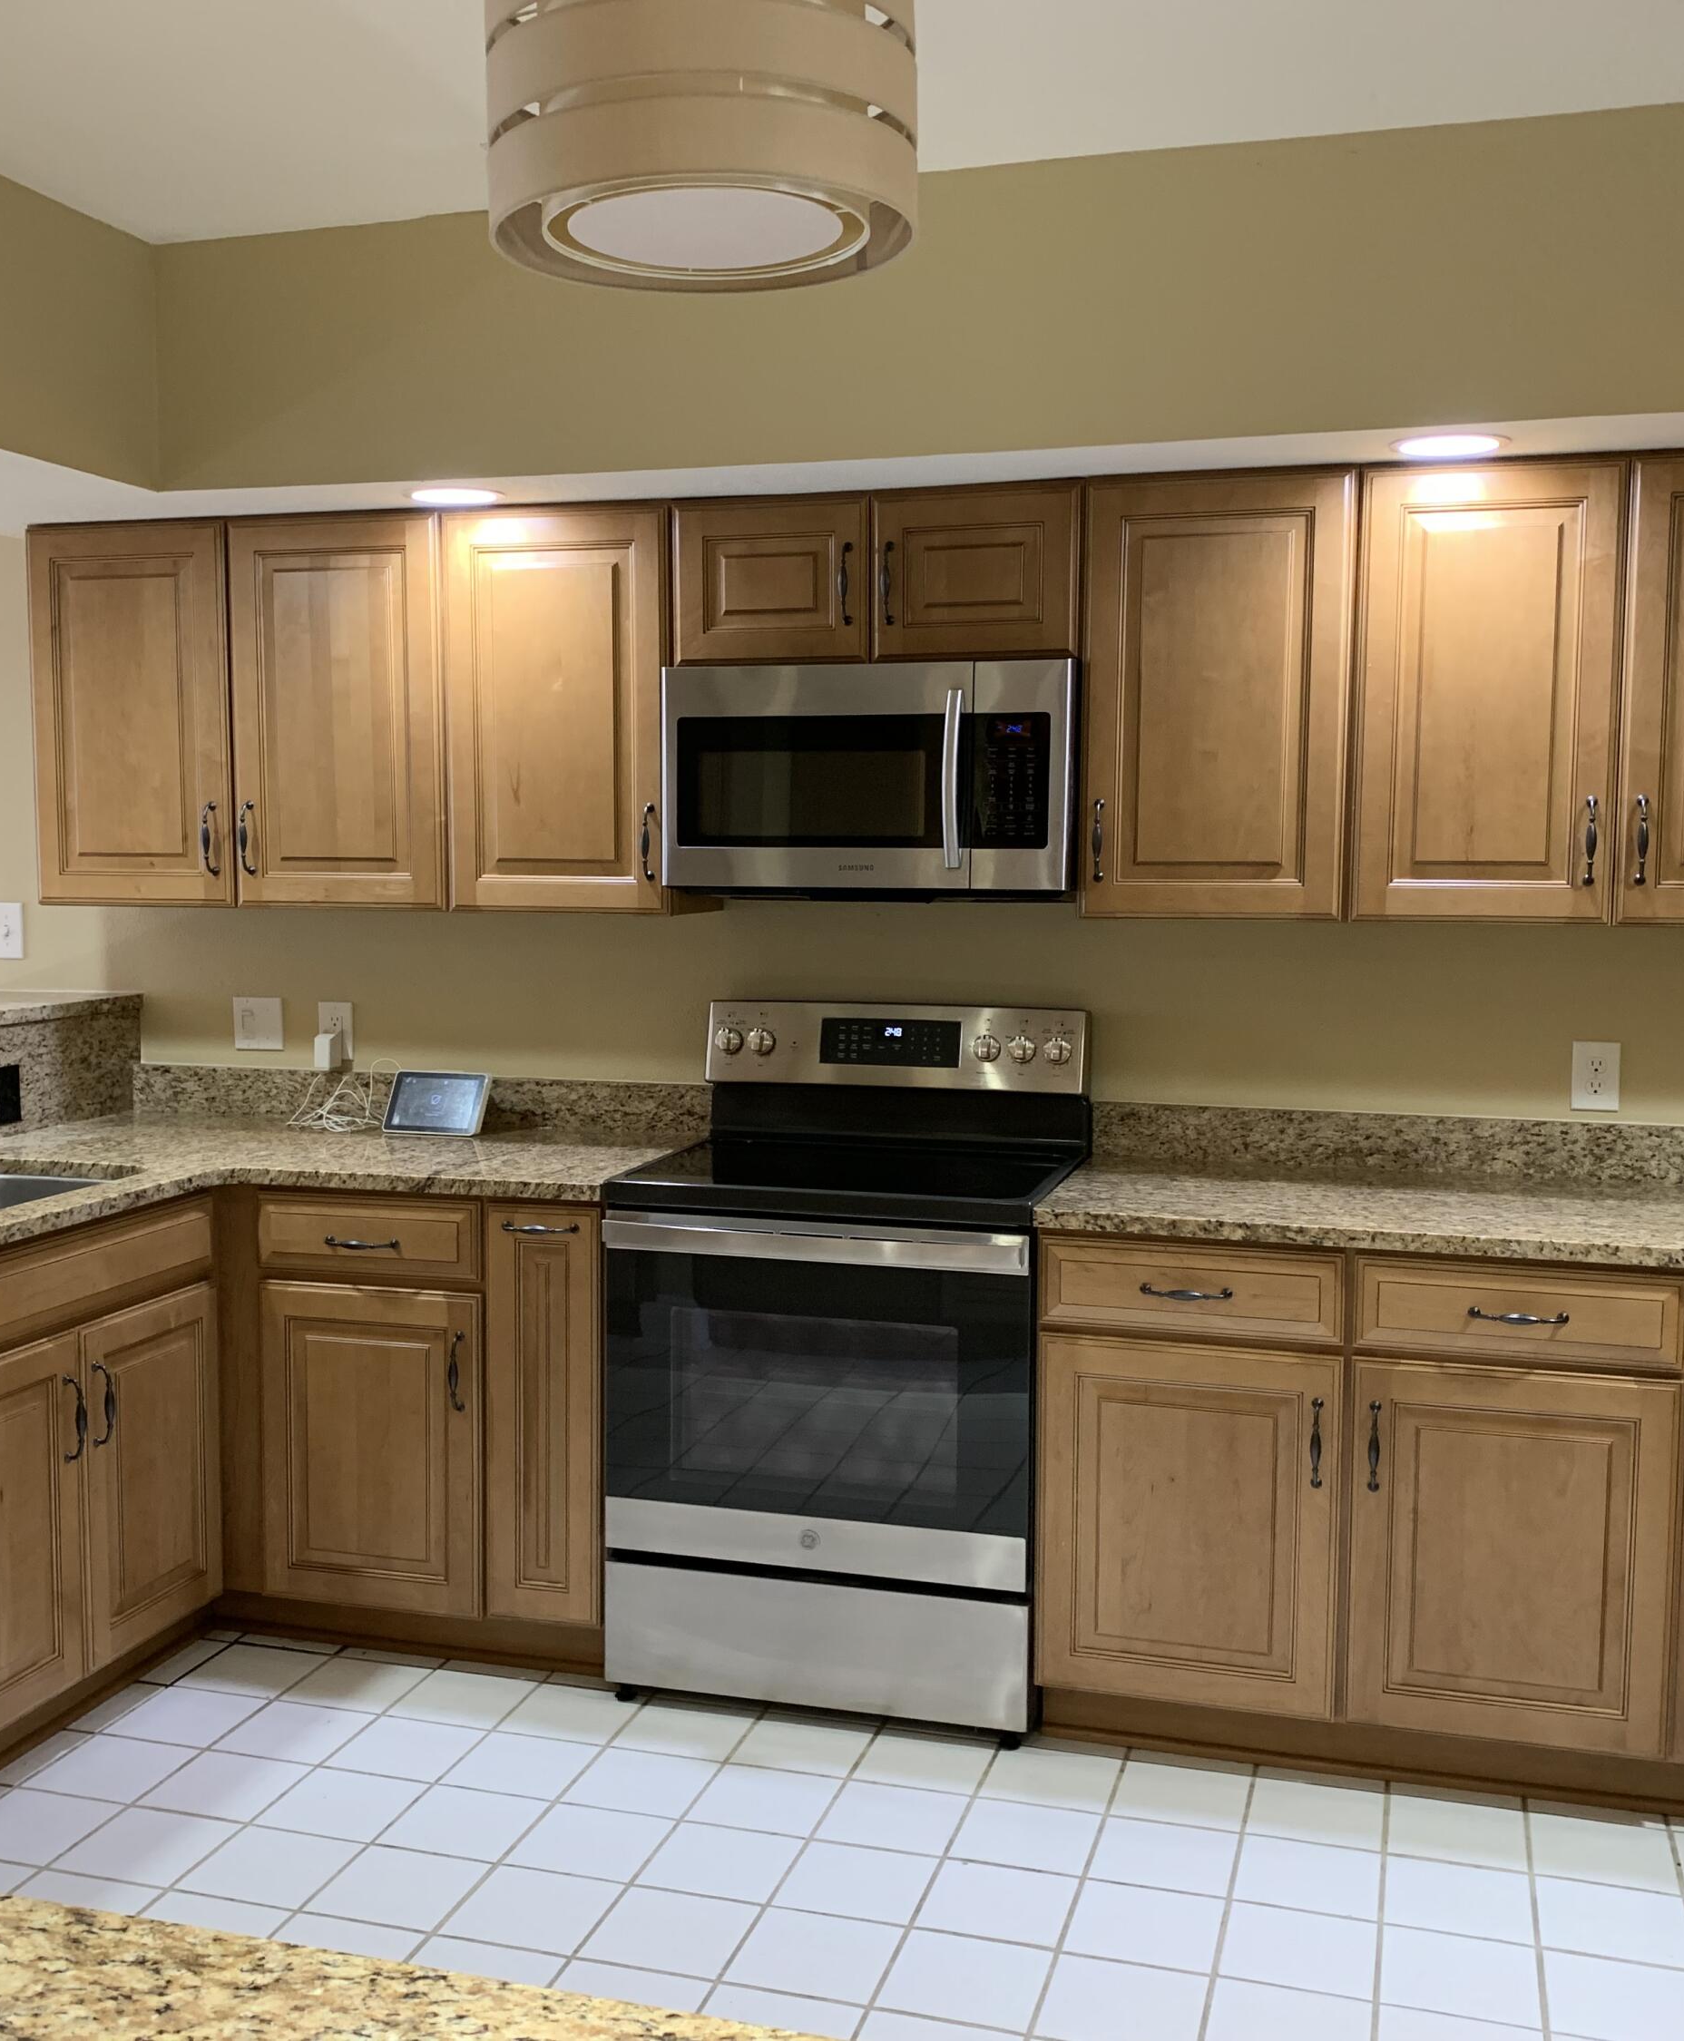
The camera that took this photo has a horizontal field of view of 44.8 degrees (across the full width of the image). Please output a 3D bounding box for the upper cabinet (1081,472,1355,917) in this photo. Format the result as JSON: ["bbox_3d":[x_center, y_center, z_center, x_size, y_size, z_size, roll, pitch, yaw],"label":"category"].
[{"bbox_3d":[0.682,-0.560,3.652,0.456,0.759,0.329,2,5,16],"label":"upper cabinet"}]

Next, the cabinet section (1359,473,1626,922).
[{"bbox_3d":[1.103,-0.546,3.514,0.417,0.757,0.310,2,5,16],"label":"cabinet section"}]

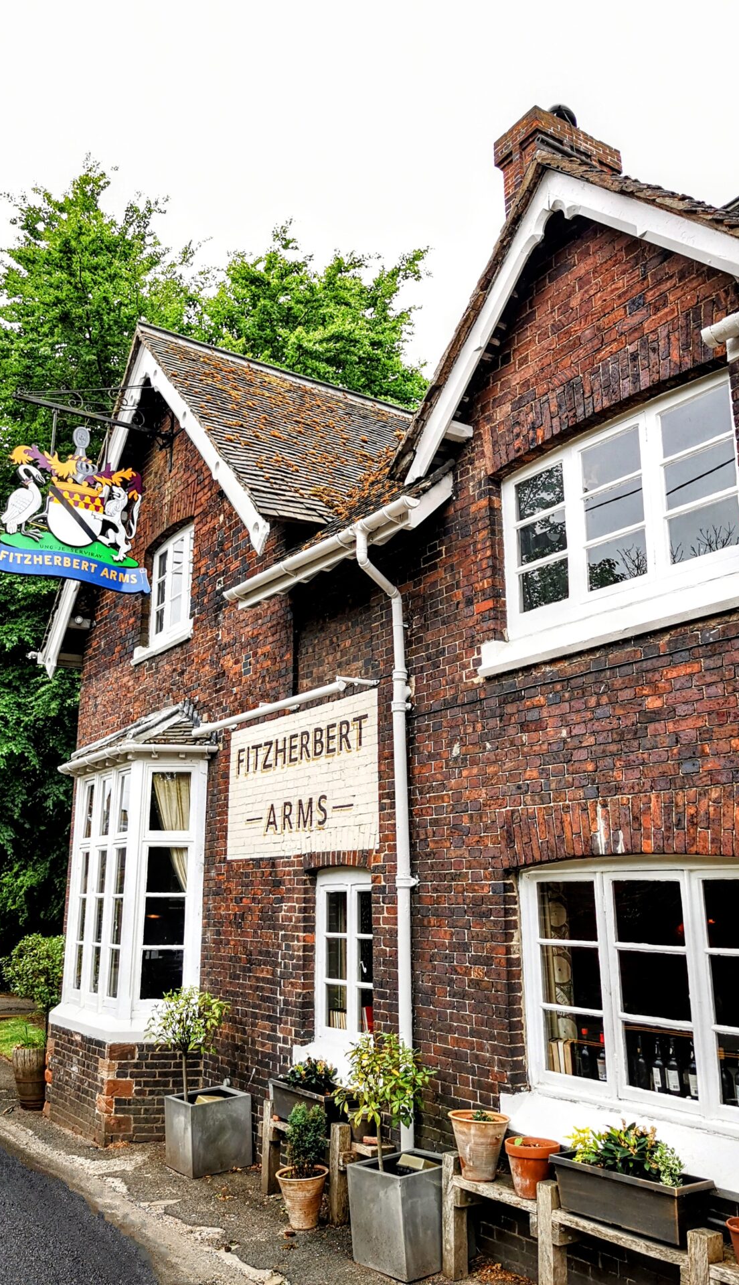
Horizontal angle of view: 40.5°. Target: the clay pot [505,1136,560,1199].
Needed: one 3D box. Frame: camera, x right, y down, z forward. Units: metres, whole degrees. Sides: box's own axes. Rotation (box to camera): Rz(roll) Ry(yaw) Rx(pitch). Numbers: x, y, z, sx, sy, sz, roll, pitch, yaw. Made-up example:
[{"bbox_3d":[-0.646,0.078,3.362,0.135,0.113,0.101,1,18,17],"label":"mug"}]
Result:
[{"bbox_3d":[0.814,2.607,4.990,0.277,0.297,0.277,0,-14,0],"label":"clay pot"}]

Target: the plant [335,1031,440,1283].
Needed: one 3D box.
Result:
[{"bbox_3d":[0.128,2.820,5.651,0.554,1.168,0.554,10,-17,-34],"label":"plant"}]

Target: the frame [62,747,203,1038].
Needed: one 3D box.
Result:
[{"bbox_3d":[-2.399,2.450,9.649,0.574,2.445,2.574,10,-17,-34],"label":"frame"}]

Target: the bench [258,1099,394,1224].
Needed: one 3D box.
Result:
[{"bbox_3d":[-0.267,3.320,6.437,0.360,0.570,1.340,9,-17,-34],"label":"bench"}]

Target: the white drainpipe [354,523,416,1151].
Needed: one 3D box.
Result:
[{"bbox_3d":[0.087,1.314,6.336,0.416,4.257,0.119,10,-17,-34],"label":"white drainpipe"}]

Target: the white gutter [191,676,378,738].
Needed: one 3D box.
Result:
[{"bbox_3d":[-0.769,0.559,8.069,0.360,0.120,2.480,9,-17,-34],"label":"white gutter"}]

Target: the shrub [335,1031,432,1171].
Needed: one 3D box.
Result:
[{"bbox_3d":[0.053,2.522,5.500,0.480,0.725,0.480,-1,-14,0],"label":"shrub"}]

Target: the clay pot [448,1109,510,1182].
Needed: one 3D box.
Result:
[{"bbox_3d":[0.580,2.648,5.267,0.320,0.320,0.320,-1,-14,0],"label":"clay pot"}]

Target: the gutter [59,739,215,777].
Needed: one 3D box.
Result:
[{"bbox_3d":[-2.481,1.208,10.157,0.690,0.130,2.900,9,-17,-34],"label":"gutter"}]

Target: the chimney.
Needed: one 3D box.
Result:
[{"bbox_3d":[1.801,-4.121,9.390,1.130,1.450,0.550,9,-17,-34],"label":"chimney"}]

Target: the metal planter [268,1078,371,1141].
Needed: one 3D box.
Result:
[{"bbox_3d":[-0.370,3.077,6.646,0.267,0.247,0.743,10,-17,-34],"label":"metal planter"}]

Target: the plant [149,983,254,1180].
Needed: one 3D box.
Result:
[{"bbox_3d":[-1.352,3.403,7.862,0.660,1.290,0.640,9,-17,-34],"label":"plant"}]

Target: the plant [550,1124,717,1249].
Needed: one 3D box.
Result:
[{"bbox_3d":[1.185,2.404,4.562,0.277,0.426,0.772,10,-17,-34],"label":"plant"}]

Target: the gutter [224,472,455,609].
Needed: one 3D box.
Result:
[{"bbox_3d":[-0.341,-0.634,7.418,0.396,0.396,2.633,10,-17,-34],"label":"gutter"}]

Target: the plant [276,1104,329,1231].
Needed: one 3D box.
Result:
[{"bbox_3d":[-0.390,3.185,6.131,0.317,0.693,0.317,0,-14,0],"label":"plant"}]

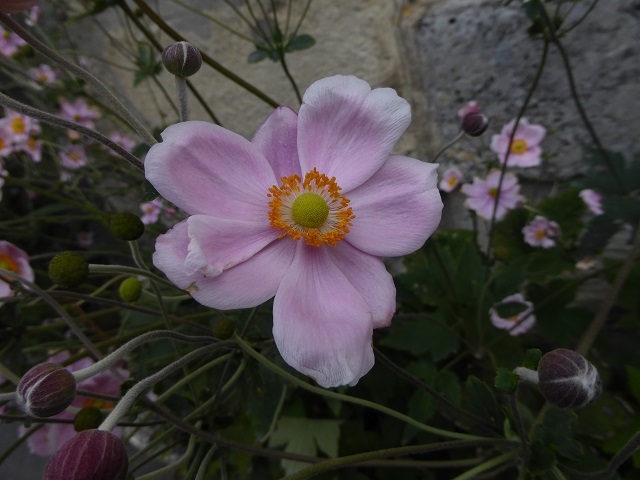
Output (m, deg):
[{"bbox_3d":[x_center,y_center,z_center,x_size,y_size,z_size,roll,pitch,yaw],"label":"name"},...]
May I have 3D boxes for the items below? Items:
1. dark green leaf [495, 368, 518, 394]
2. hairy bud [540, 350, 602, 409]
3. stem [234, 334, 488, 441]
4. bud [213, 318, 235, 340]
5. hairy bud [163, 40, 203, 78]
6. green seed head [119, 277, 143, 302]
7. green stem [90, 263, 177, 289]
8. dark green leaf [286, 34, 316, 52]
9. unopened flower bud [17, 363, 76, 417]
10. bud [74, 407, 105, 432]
[{"bbox_3d":[0.053,0.040,0.126,0.007,0.007,0.003,0,12,0],"label":"dark green leaf"},{"bbox_3d":[0.067,0.037,0.119,0.017,0.016,0.016,7,0,30],"label":"hairy bud"},{"bbox_3d":[0.012,0.054,0.154,0.093,0.008,0.006,21,0,5],"label":"stem"},{"bbox_3d":[-0.035,0.032,0.158,0.008,0.008,0.008,0,18,0],"label":"bud"},{"bbox_3d":[-0.041,-0.054,0.132,0.011,0.011,0.011,2,12,0],"label":"hairy bud"},{"bbox_3d":[-0.064,0.017,0.150,0.008,0.008,0.008,0,18,0],"label":"green seed head"},{"bbox_3d":[-0.057,0.010,0.135,0.025,0.004,0.003,15,0,-14],"label":"green stem"},{"bbox_3d":[-0.010,-0.102,0.230,0.015,0.003,0.009,-17,44,0],"label":"dark green leaf"},{"bbox_3d":[-0.071,0.039,0.116,0.015,0.015,0.015,-31,0,-27],"label":"unopened flower bud"},{"bbox_3d":[-0.075,0.058,0.143,0.009,0.009,0.009,0,18,0],"label":"bud"}]

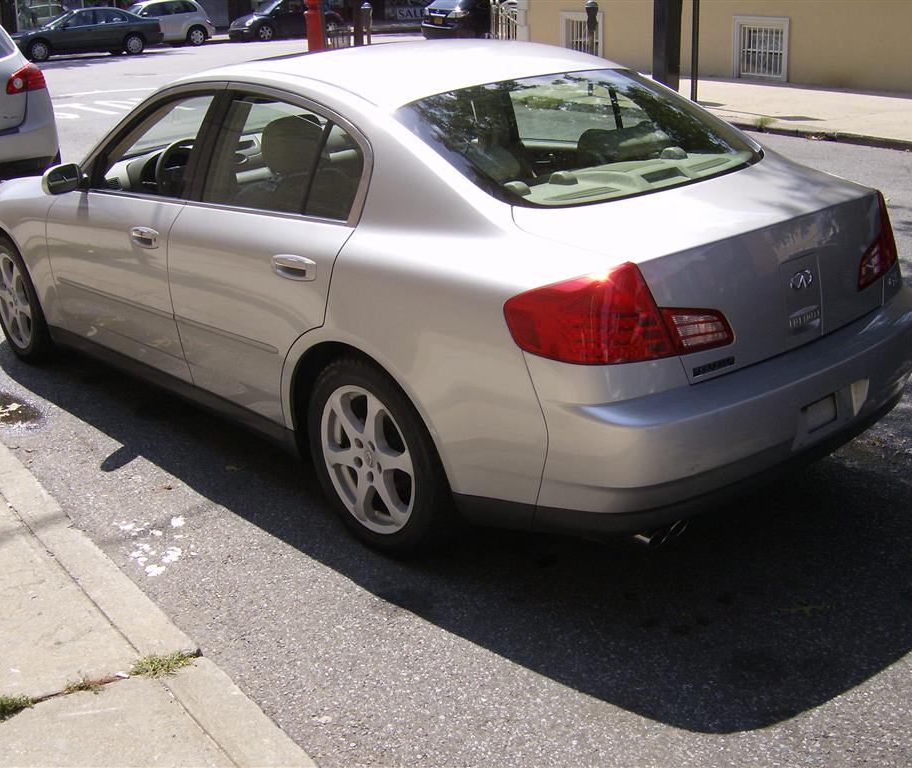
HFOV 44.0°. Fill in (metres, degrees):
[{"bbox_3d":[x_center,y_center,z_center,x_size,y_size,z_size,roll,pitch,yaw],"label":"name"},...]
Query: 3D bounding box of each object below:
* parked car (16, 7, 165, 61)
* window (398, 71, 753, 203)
[{"bbox_3d":[-10.830,-10.060,32.350,4.670,1.400,1.780,-16,24,-33],"label":"parked car"},{"bbox_3d":[0.441,-0.788,3.529,1.160,0.085,0.680,-19,50,-38],"label":"window"}]

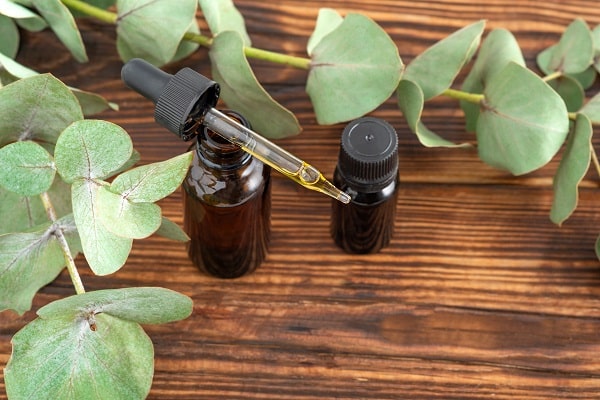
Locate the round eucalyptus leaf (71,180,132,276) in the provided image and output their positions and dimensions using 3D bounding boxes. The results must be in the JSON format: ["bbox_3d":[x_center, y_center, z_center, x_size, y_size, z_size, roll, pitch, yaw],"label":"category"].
[{"bbox_3d":[-0.072,0.010,0.543,0.024,0.006,0.036,-6,78,-9],"label":"round eucalyptus leaf"}]

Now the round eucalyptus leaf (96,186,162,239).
[{"bbox_3d":[-0.062,0.005,0.551,0.023,0.006,0.021,-7,76,-6],"label":"round eucalyptus leaf"}]

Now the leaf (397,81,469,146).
[{"bbox_3d":[0.056,-0.036,0.624,0.037,0.012,0.019,45,46,1],"label":"leaf"}]

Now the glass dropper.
[{"bbox_3d":[-0.023,-0.024,0.529,0.099,0.023,0.023,31,60,16],"label":"glass dropper"}]

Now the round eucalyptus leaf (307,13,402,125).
[{"bbox_3d":[0.024,-0.054,0.626,0.040,0.011,0.048,1,79,1],"label":"round eucalyptus leaf"}]

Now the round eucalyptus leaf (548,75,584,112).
[{"bbox_3d":[0.112,-0.044,0.633,0.019,0.005,0.018,40,77,16],"label":"round eucalyptus leaf"}]

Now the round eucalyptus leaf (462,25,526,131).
[{"bbox_3d":[0.081,-0.049,0.624,0.030,0.012,0.043,25,98,39],"label":"round eucalyptus leaf"}]

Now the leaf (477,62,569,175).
[{"bbox_3d":[0.090,-0.031,0.607,0.037,0.011,0.044,21,80,9],"label":"leaf"}]

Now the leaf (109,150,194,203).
[{"bbox_3d":[-0.054,-0.008,0.547,0.030,0.006,0.021,-34,49,-9],"label":"leaf"}]

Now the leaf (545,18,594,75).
[{"bbox_3d":[0.114,-0.065,0.635,0.020,0.006,0.026,14,77,14],"label":"leaf"}]

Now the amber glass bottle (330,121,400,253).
[{"bbox_3d":[0.026,-0.005,0.577,0.025,0.060,0.025,2,55,0],"label":"amber glass bottle"}]

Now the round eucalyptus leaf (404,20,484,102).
[{"bbox_3d":[0.061,-0.059,0.629,0.040,0.009,0.021,-35,66,8],"label":"round eucalyptus leaf"}]

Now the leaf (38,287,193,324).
[{"bbox_3d":[-0.066,0.037,0.532,0.056,0.027,0.007,-1,58,-5],"label":"leaf"}]

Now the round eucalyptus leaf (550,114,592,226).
[{"bbox_3d":[0.111,-0.012,0.600,0.010,0.020,0.046,14,85,-34],"label":"round eucalyptus leaf"}]

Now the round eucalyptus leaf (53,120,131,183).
[{"bbox_3d":[-0.076,-0.018,0.553,0.029,0.006,0.027,-6,60,-11],"label":"round eucalyptus leaf"}]

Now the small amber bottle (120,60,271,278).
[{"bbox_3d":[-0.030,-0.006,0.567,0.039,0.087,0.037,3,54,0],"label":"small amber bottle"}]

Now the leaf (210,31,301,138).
[{"bbox_3d":[-0.018,-0.049,0.623,0.022,0.011,0.050,-34,82,-7],"label":"leaf"}]

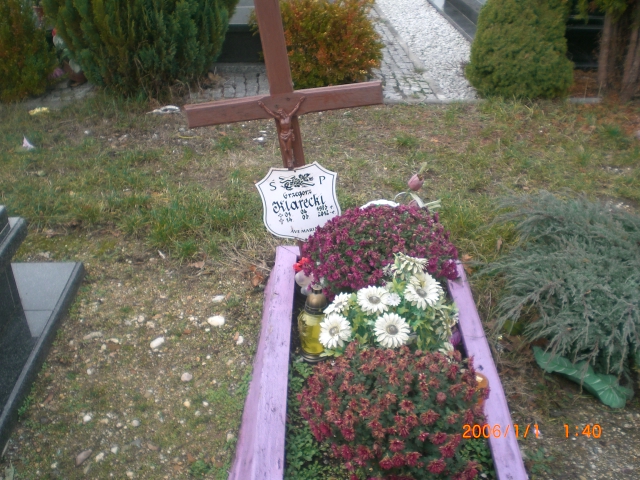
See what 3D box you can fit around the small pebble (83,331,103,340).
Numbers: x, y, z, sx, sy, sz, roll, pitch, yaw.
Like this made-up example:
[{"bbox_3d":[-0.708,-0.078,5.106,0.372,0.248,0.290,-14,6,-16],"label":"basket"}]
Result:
[{"bbox_3d":[-0.809,0.343,2.505,0.066,0.022,0.036,-7,30,-13],"label":"small pebble"}]

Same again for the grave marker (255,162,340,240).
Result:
[{"bbox_3d":[-0.088,-0.150,2.740,0.310,0.310,0.015,-7,29,4],"label":"grave marker"}]

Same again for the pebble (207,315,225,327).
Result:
[{"bbox_3d":[-0.380,0.299,2.577,0.058,0.030,0.045,-2,29,-4],"label":"pebble"}]

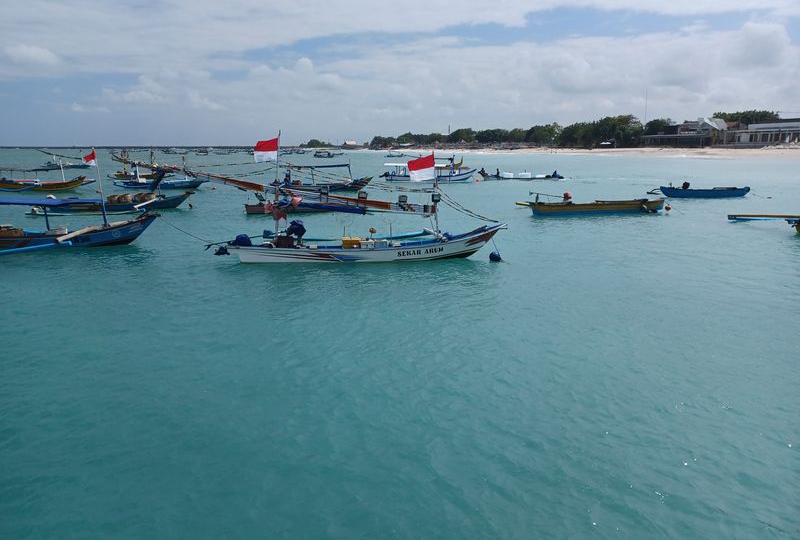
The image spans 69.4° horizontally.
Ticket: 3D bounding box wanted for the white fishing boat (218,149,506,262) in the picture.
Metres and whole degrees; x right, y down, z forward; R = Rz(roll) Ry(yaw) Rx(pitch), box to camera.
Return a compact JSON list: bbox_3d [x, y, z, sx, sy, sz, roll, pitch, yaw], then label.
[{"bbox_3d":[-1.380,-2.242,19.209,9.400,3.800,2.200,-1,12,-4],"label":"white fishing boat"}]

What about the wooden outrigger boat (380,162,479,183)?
[{"bbox_3d":[3.150,-10.731,62.758,9.800,2.300,2.200,1,12,3],"label":"wooden outrigger boat"}]

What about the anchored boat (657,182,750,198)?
[{"bbox_3d":[22.720,-5.902,43.042,6.500,1.050,1.500,0,12,0],"label":"anchored boat"}]

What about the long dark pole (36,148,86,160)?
[{"bbox_3d":[-56.456,-19.022,95.698,8.080,0.450,0.300,11,12,-2],"label":"long dark pole"}]

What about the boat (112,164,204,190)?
[{"bbox_3d":[-21.585,-8.358,52.075,8.400,2.100,2.300,1,12,6],"label":"boat"}]

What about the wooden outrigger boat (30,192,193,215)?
[{"bbox_3d":[-16.789,-3.976,33.742,8.600,1.150,2.800,-1,12,-4],"label":"wooden outrigger boat"}]

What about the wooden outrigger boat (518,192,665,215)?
[{"bbox_3d":[10.889,-3.788,32.855,8.200,1.150,1.800,-3,12,-14],"label":"wooden outrigger boat"}]

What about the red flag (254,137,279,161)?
[{"bbox_3d":[-4.141,-3.707,17.921,0.800,0.800,0.150,0,12,0],"label":"red flag"}]

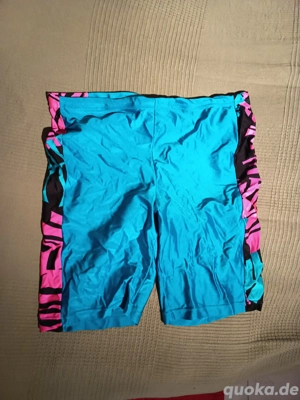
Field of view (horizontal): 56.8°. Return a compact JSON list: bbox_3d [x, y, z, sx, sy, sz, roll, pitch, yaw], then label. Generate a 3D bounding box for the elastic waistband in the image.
[{"bbox_3d":[-0.005,-0.190,0.530,0.383,0.020,0.036,0,84,0],"label":"elastic waistband"}]

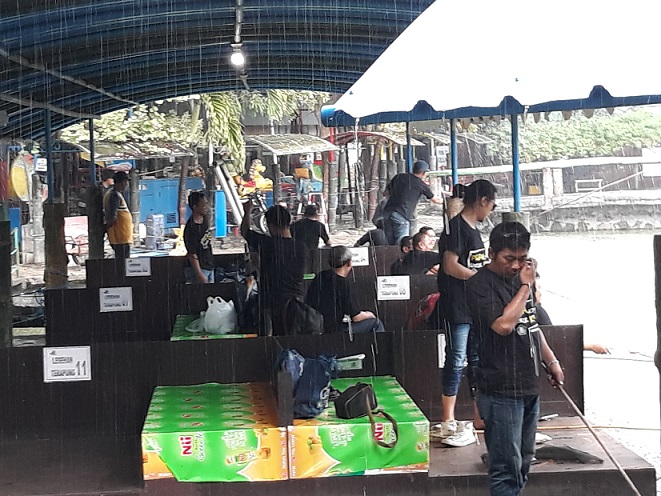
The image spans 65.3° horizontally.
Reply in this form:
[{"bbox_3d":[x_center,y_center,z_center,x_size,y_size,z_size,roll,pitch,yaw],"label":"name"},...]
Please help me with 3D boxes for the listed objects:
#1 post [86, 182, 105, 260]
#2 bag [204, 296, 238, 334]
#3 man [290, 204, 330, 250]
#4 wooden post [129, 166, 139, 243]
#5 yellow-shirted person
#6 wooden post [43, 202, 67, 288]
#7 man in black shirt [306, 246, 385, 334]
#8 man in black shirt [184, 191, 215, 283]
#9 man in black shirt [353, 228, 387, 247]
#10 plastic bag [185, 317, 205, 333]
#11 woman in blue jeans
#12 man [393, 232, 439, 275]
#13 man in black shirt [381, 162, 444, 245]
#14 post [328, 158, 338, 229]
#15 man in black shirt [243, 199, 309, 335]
[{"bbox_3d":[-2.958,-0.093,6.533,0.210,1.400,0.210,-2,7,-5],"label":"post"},{"bbox_3d":[-0.955,0.595,4.518,0.300,0.310,0.220,-2,7,-3],"label":"bag"},{"bbox_3d":[-0.239,0.153,6.904,0.520,1.456,0.420,-2,9,-1],"label":"man"},{"bbox_3d":[-4.207,-0.877,11.098,0.190,1.650,0.190,-2,7,0],"label":"wooden post"},{"bbox_3d":[-2.761,-0.168,6.748,0.340,1.650,0.480,1,7,19],"label":"yellow-shirted person"},{"bbox_3d":[-2.542,0.270,4.819,0.210,1.386,0.210,-2,9,-3],"label":"wooden post"},{"bbox_3d":[0.116,0.509,4.279,0.680,1.000,0.520,-5,8,-25],"label":"man in black shirt"},{"bbox_3d":[-1.360,0.228,5.396,0.360,1.630,0.480,2,8,30],"label":"man in black shirt"},{"bbox_3d":[0.597,0.228,7.113,0.600,1.002,0.700,0,9,7],"label":"man in black shirt"},{"bbox_3d":[-1.144,0.622,4.363,0.165,0.115,0.135,-2,9,-3],"label":"plastic bag"},{"bbox_3d":[0.783,0.384,3.043,0.370,1.552,0.440,1,9,12],"label":"woman in blue jeans"},{"bbox_3d":[0.973,0.298,5.704,0.620,0.920,0.500,-5,8,-25],"label":"man"},{"bbox_3d":[1.131,-0.356,7.203,0.600,1.702,0.600,4,11,32],"label":"man in black shirt"},{"bbox_3d":[0.064,-1.131,10.977,0.200,1.526,0.200,-2,9,-3],"label":"post"},{"bbox_3d":[-0.389,0.553,3.765,0.520,1.770,0.420,-2,9,-5],"label":"man in black shirt"}]

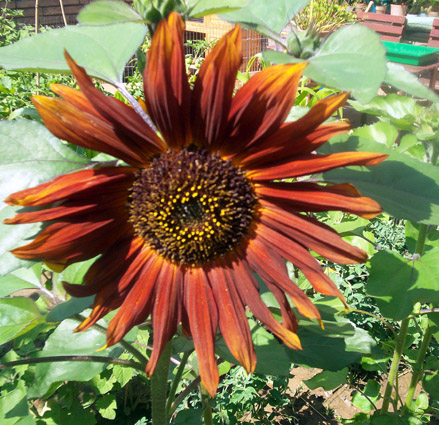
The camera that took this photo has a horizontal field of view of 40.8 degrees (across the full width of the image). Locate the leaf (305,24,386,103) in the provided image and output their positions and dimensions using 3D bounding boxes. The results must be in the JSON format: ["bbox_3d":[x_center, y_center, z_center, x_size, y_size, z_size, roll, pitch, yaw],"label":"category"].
[{"bbox_3d":[0.116,-0.138,0.540,0.073,0.025,0.073,25,54,20],"label":"leaf"}]

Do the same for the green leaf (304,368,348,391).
[{"bbox_3d":[0.217,0.339,1.200,0.084,0.020,0.046,-7,25,-16],"label":"green leaf"}]

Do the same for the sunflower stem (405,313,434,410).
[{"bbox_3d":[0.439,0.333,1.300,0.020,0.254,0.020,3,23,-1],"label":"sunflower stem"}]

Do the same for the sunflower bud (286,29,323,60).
[{"bbox_3d":[0.079,-0.157,0.550,0.032,0.029,0.033,0,24,0],"label":"sunflower bud"}]

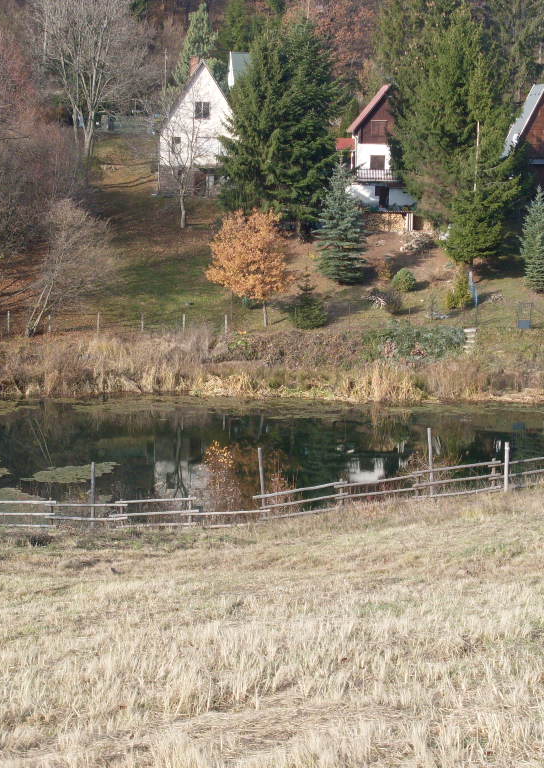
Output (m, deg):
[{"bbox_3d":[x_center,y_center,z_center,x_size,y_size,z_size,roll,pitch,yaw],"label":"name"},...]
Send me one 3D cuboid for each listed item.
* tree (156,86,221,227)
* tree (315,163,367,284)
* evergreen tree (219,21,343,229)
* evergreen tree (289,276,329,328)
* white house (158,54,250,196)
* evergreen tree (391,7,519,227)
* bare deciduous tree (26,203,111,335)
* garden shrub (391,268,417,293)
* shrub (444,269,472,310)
[{"bbox_3d":[-6.402,-17.256,136.073,4.907,10.650,4.907,1,9,0],"label":"tree"},{"bbox_3d":[4.890,-11.270,124.870,3.800,8.560,3.800,1,9,0],"label":"tree"},{"bbox_3d":[0.650,-19.440,134.770,9.420,16.000,9.420,1,9,0],"label":"evergreen tree"},{"bbox_3d":[2.380,-5.320,115.910,2.610,3.410,2.610,1,9,0],"label":"evergreen tree"},{"bbox_3d":[-5.900,-21.590,148.830,7.320,11.270,9.000,1,9,-4],"label":"white house"},{"bbox_3d":[13.960,-20.230,135.750,9.790,16.930,9.790,1,9,0],"label":"evergreen tree"},{"bbox_3d":[-12.960,-7.360,112.480,5.450,8.760,5.180,1,9,0],"label":"bare deciduous tree"},{"bbox_3d":[9.150,-7.200,123.540,1.810,1.670,1.810,1,9,0],"label":"garden shrub"},{"bbox_3d":[12.768,-6.467,121.515,1.917,2.883,1.917,1,9,0],"label":"shrub"}]

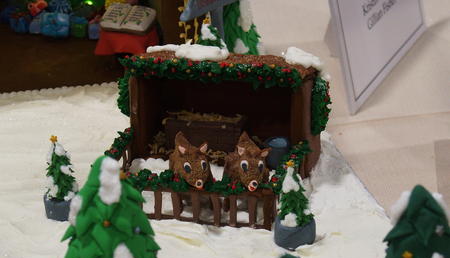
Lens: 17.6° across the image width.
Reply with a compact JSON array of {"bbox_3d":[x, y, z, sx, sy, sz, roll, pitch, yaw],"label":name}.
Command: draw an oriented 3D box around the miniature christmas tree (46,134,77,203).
[{"bbox_3d":[-0.136,0.032,1.215,0.029,0.057,0.029,-1,23,0],"label":"miniature christmas tree"}]

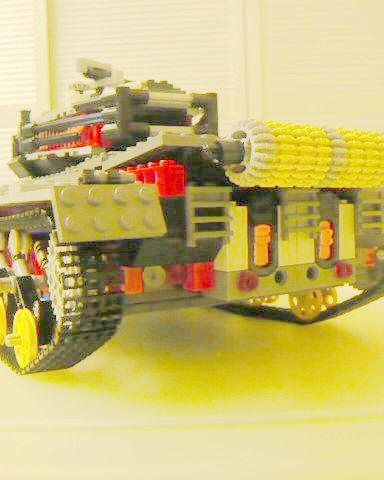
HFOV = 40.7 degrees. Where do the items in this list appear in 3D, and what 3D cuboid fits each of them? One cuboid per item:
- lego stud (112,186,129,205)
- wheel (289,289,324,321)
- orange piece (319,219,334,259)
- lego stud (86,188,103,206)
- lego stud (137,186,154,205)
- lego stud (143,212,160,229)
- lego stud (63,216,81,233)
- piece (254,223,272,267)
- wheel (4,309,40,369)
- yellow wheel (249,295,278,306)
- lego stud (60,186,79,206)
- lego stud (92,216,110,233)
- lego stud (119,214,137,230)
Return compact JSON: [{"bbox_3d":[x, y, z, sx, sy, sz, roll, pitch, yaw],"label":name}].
[{"bbox_3d":[-0.021,-0.013,0.153,0.005,0.005,0.002,-4,-16,-30],"label":"lego stud"},{"bbox_3d":[0.065,0.033,0.294,0.005,0.024,0.024,-4,5,-32],"label":"wheel"},{"bbox_3d":[0.053,0.000,0.203,0.006,0.015,0.006,-4,3,-30],"label":"orange piece"},{"bbox_3d":[-0.027,-0.012,0.146,0.005,0.005,0.002,-4,-19,-32],"label":"lego stud"},{"bbox_3d":[-0.014,-0.013,0.155,0.005,0.005,0.002,-4,-19,-32],"label":"lego stud"},{"bbox_3d":[-0.012,-0.006,0.155,0.005,0.005,0.002,-4,-16,-30],"label":"lego stud"},{"bbox_3d":[-0.033,-0.004,0.143,0.005,0.005,0.002,-4,-16,-30],"label":"lego stud"},{"bbox_3d":[0.025,0.002,0.186,0.006,0.015,0.005,-4,5,-32],"label":"piece"},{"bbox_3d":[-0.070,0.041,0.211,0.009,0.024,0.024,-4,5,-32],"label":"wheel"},{"bbox_3d":[0.047,0.029,0.336,0.005,0.024,0.024,-4,5,-32],"label":"yellow wheel"},{"bbox_3d":[-0.034,-0.012,0.145,0.005,0.005,0.002,-4,-16,-30],"label":"lego stud"},{"bbox_3d":[-0.026,-0.005,0.147,0.005,0.005,0.002,-4,-16,-30],"label":"lego stud"},{"bbox_3d":[-0.019,-0.005,0.151,0.005,0.005,0.002,-4,-16,-30],"label":"lego stud"}]

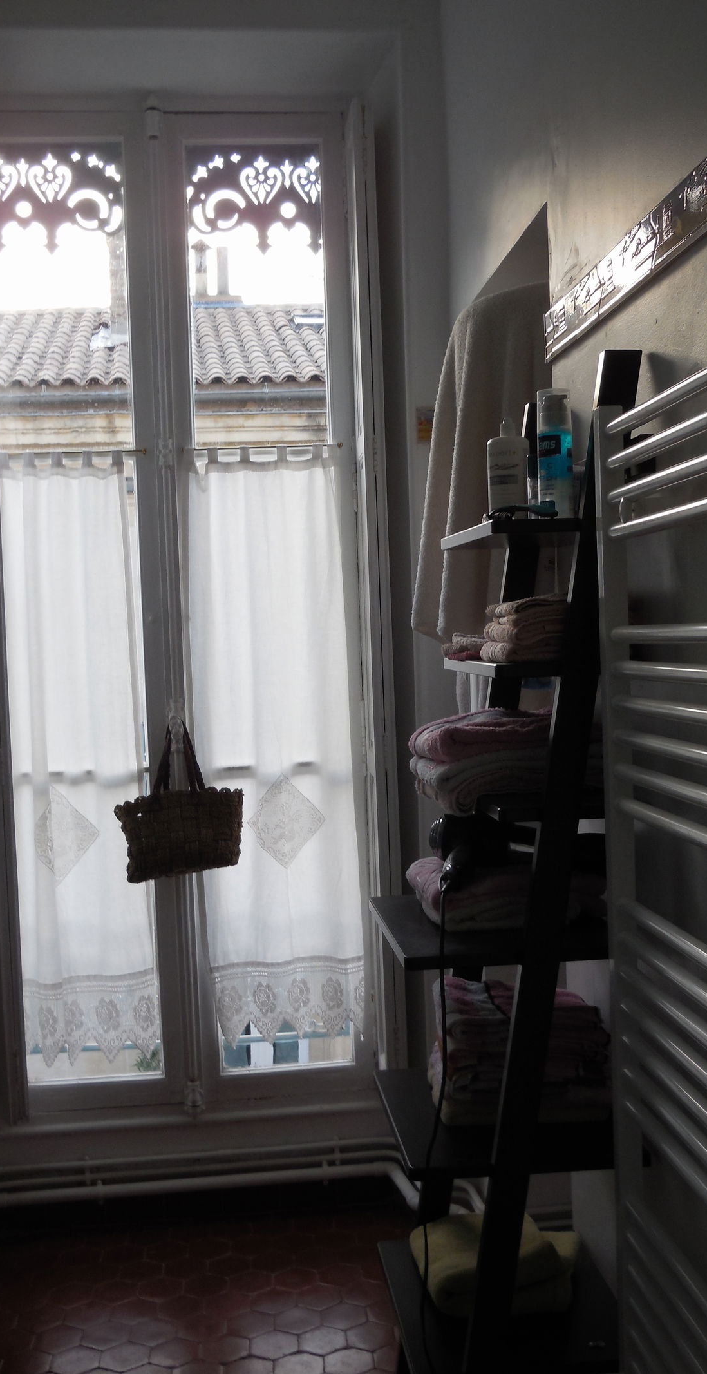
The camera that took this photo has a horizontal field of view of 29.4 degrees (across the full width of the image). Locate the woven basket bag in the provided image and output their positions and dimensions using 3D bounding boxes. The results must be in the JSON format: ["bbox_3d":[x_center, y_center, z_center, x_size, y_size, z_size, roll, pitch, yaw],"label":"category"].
[{"bbox_3d":[-0.436,0.283,3.390,0.310,0.410,0.110,-3,2,-11],"label":"woven basket bag"}]

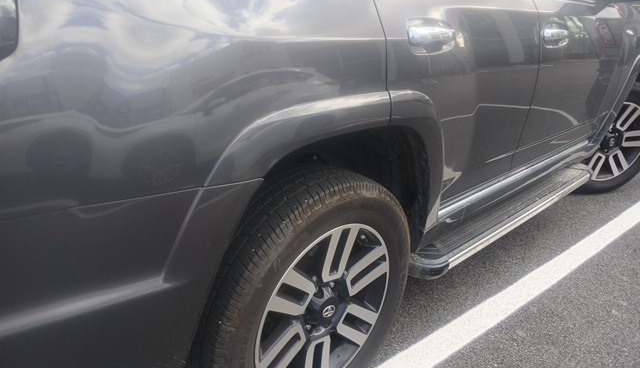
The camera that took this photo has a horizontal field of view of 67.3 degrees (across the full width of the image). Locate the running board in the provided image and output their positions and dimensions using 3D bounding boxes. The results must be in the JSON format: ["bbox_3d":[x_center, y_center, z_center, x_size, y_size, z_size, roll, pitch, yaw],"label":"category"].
[{"bbox_3d":[0.970,0.112,2.370,1.775,0.075,0.181,-18,30,-41],"label":"running board"}]

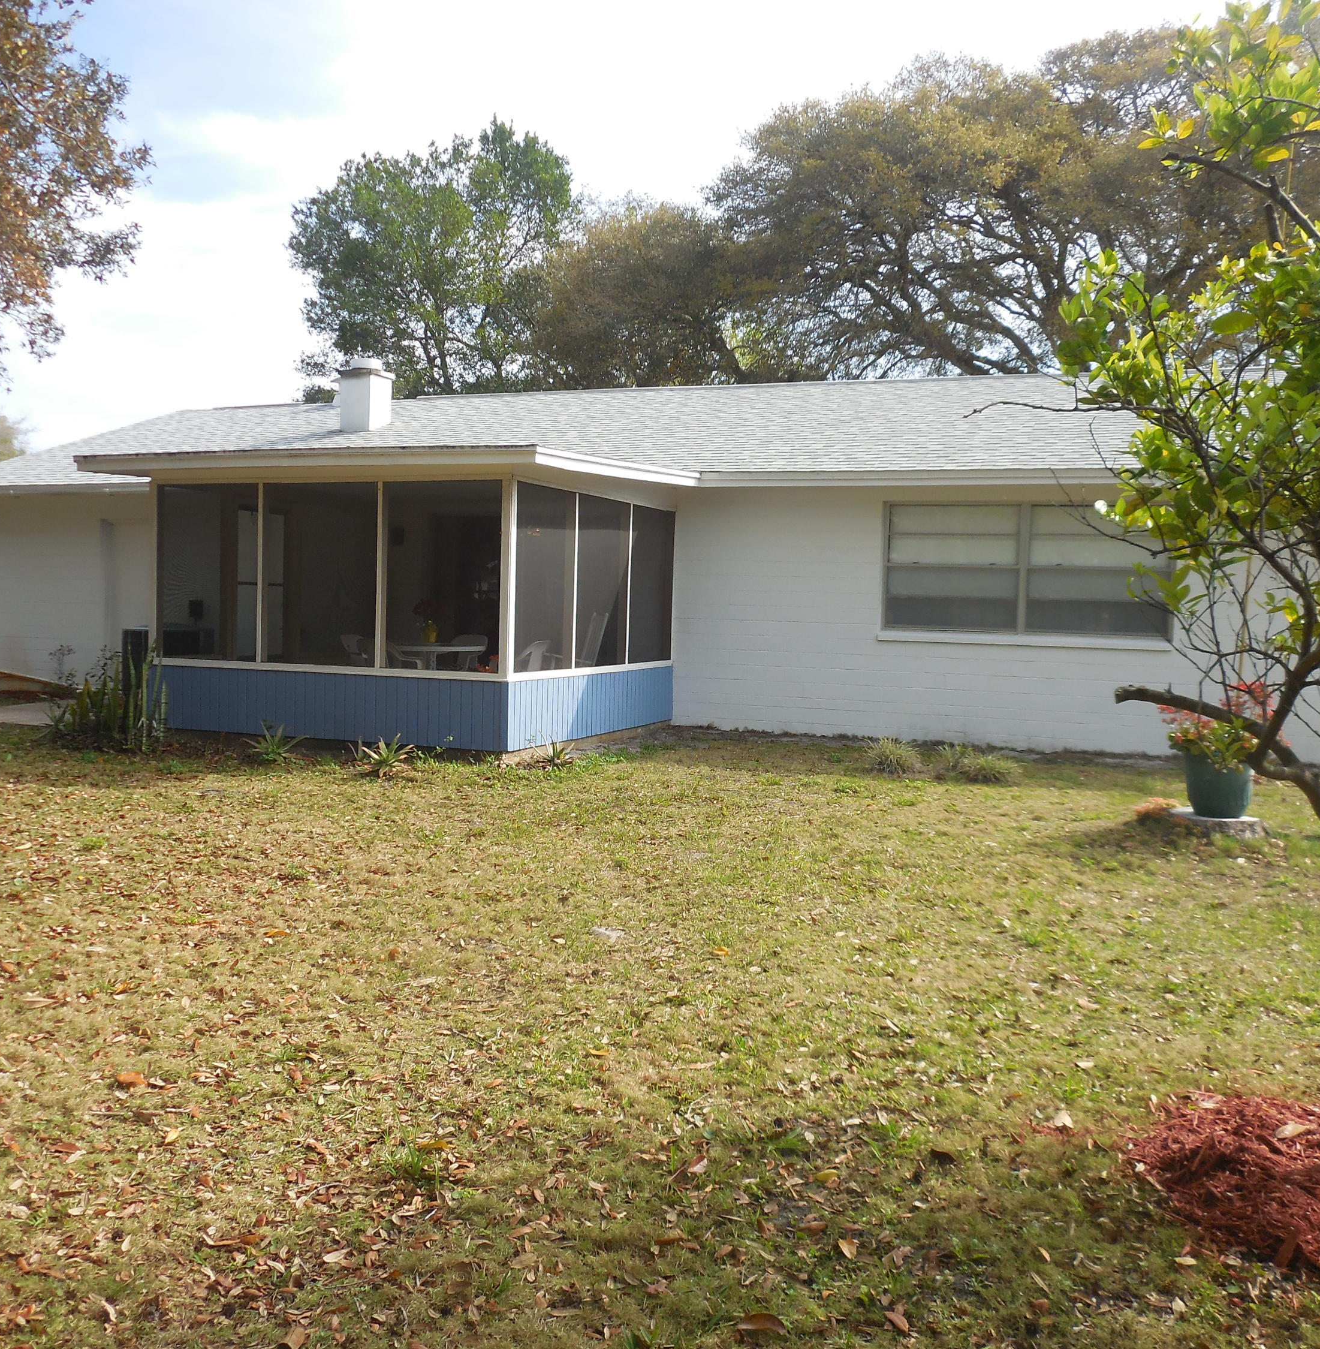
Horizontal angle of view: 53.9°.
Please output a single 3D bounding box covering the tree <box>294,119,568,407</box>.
[{"bbox_3d":[-6.008,-7.481,34.163,7.900,13.880,7.700,1,3,-10],"label":"tree"}]

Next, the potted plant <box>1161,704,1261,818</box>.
[{"bbox_3d":[3.478,0.497,8.150,0.690,0.811,0.650,3,4,23],"label":"potted plant"}]

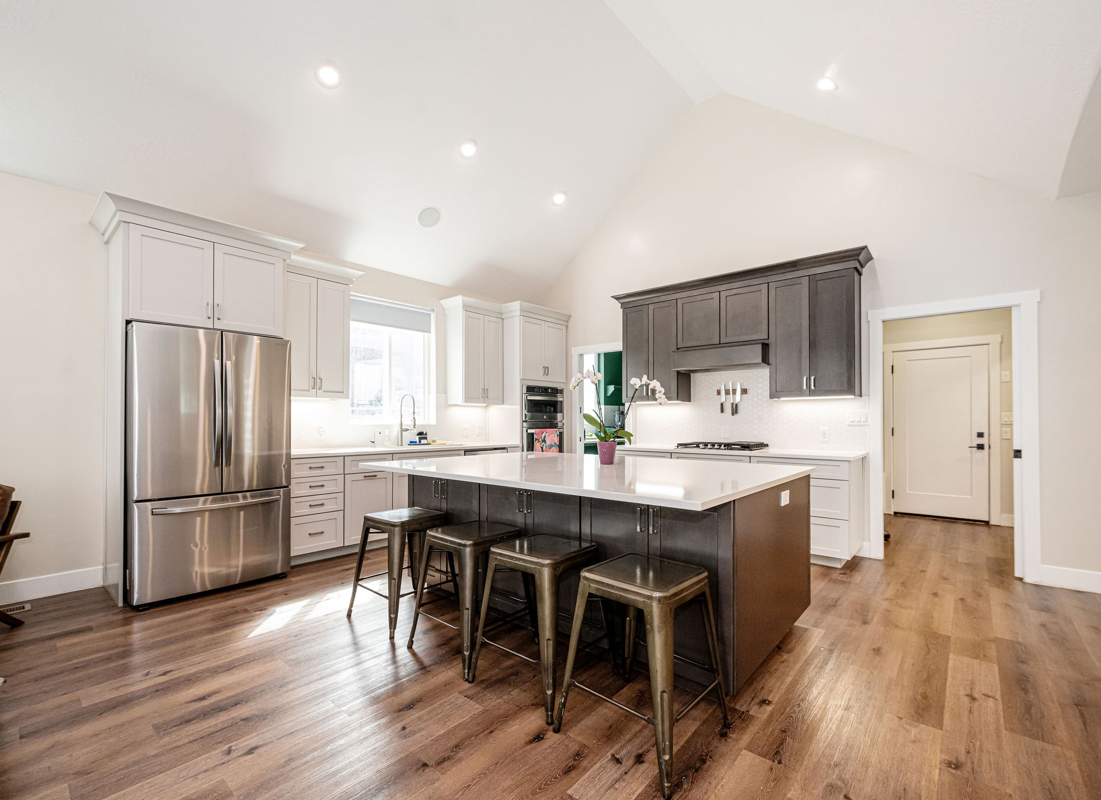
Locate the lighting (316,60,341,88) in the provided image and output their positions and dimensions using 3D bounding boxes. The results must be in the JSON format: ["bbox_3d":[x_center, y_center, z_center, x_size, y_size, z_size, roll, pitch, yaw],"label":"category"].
[{"bbox_3d":[-1.638,-2.406,3.444,0.170,0.030,0.170,2,-40,-49],"label":"lighting"}]

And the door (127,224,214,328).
[{"bbox_3d":[-2.541,-0.816,3.150,0.025,0.609,0.447,-2,-2,42],"label":"door"}]

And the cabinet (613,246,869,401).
[{"bbox_3d":[1.707,-0.582,4.587,2.395,1.200,0.480,-2,-2,42],"label":"cabinet"}]

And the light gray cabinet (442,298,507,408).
[{"bbox_3d":[-0.893,-0.542,5.528,0.410,1.187,0.695,-2,-2,42],"label":"light gray cabinet"}]

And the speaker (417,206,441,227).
[{"bbox_3d":[-1.249,-1.894,4.820,0.240,0.030,0.240,2,-40,-49],"label":"speaker"}]

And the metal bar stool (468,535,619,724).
[{"bbox_3d":[-0.032,0.993,2.180,0.475,0.608,0.475,-2,-3,41],"label":"metal bar stool"}]

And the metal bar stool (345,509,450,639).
[{"bbox_3d":[-0.891,1.020,2.883,0.475,0.608,0.475,-2,-3,37],"label":"metal bar stool"}]

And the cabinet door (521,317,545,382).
[{"bbox_3d":[-0.217,-0.613,5.682,0.025,0.749,0.395,-2,-2,42],"label":"cabinet door"}]

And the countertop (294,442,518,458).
[{"bbox_3d":[-1.409,0.491,4.772,0.645,0.032,2.510,-2,-2,42],"label":"countertop"}]

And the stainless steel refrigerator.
[{"bbox_3d":[-2.512,0.432,3.423,0.755,1.785,0.902,-2,-2,42],"label":"stainless steel refrigerator"}]

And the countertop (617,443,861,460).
[{"bbox_3d":[1.672,0.491,4.506,2.260,0.033,0.648,-2,-2,42],"label":"countertop"}]

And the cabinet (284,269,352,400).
[{"bbox_3d":[-2.258,-0.557,4.337,0.350,1.090,0.620,-2,-3,41],"label":"cabinet"}]

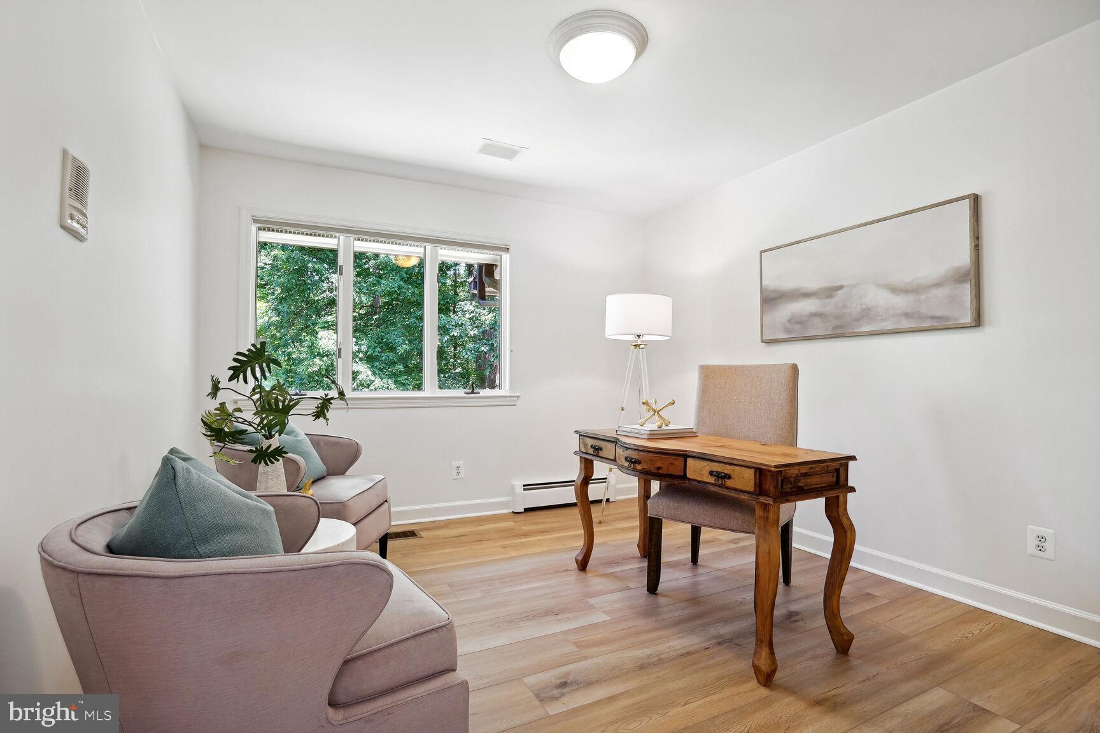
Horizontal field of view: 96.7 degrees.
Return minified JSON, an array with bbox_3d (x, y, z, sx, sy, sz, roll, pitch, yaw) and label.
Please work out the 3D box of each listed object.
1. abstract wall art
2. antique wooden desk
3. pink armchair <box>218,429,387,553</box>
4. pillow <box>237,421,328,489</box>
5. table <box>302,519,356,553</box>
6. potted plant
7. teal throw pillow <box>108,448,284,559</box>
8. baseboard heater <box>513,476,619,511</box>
[{"bbox_3d":[1.648,-0.462,2.677,0.042,0.594,1.093,1,-1,-30],"label":"abstract wall art"},{"bbox_3d":[0.614,0.706,2.200,0.490,0.735,1.185,1,-1,-28],"label":"antique wooden desk"},{"bbox_3d":[-1.243,0.705,2.445,0.740,0.735,0.740,0,-1,3],"label":"pink armchair"},{"bbox_3d":[-1.377,0.456,2.540,0.170,0.440,0.470,-33,-1,-1],"label":"pillow"},{"bbox_3d":[-0.981,0.870,1.839,0.470,0.455,0.470,1,-1,-27],"label":"table"},{"bbox_3d":[-1.045,0.272,1.860,0.450,0.730,0.440,1,-1,-27],"label":"potted plant"},{"bbox_3d":[-0.737,0.391,1.062,0.190,0.430,0.460,-17,8,-33],"label":"teal throw pillow"},{"bbox_3d":[0.123,1.000,3.900,0.890,0.217,0.085,1,-1,-24],"label":"baseboard heater"}]

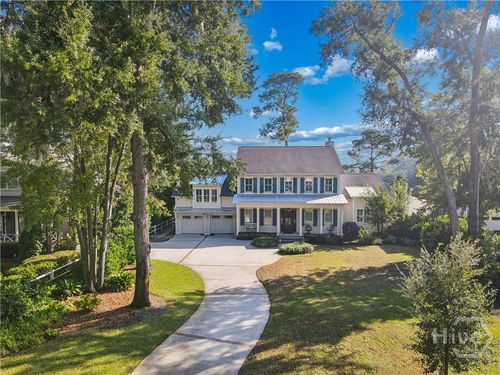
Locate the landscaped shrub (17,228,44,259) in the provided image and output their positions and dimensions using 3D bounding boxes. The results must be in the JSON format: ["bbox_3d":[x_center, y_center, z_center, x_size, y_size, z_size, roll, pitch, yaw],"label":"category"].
[{"bbox_3d":[-18.416,4.557,29.218,2.130,2.470,2.000,0,2,2],"label":"landscaped shrub"}]

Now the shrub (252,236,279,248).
[{"bbox_3d":[1.485,5.229,33.223,2.430,0.850,2.200,0,2,2],"label":"shrub"}]

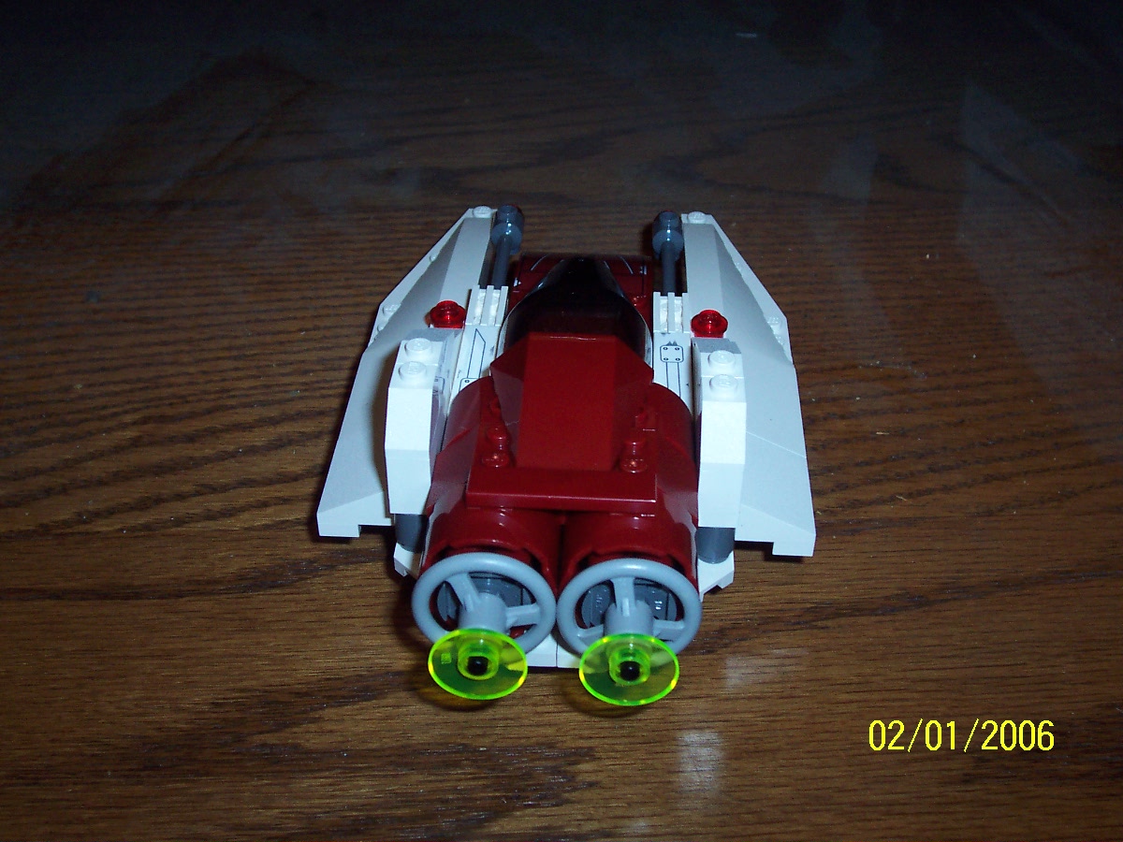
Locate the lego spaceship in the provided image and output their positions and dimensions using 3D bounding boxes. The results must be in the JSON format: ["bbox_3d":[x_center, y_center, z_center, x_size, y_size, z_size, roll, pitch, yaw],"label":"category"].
[{"bbox_3d":[0.003,-0.010,0.313,0.096,0.049,0.178,2,35,2],"label":"lego spaceship"}]

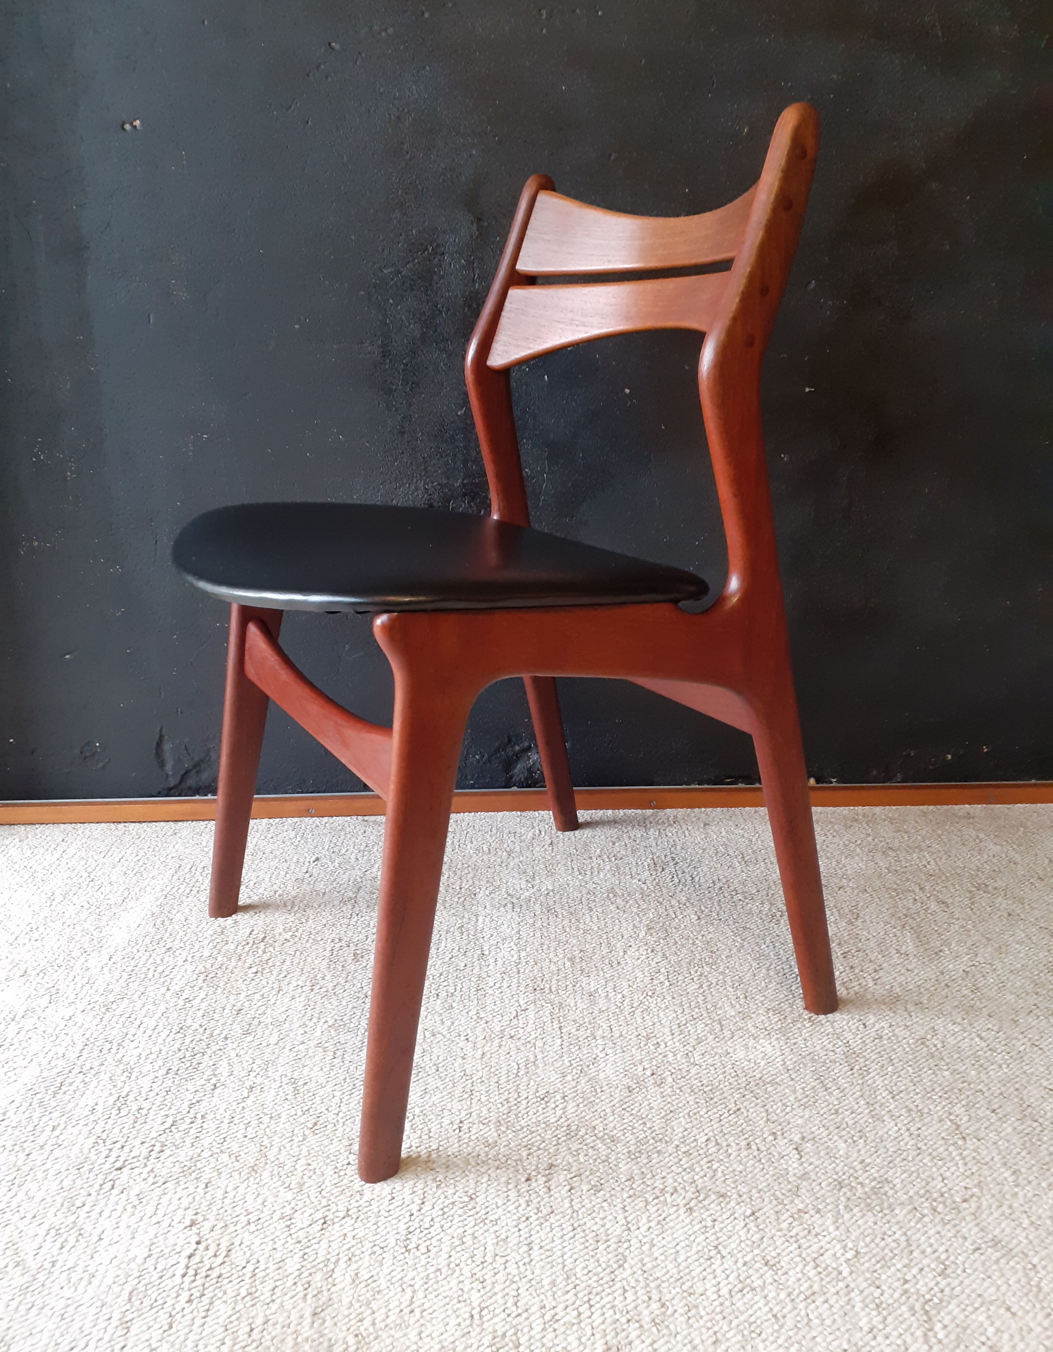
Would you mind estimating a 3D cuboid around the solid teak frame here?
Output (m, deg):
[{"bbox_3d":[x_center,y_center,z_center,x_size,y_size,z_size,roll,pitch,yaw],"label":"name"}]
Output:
[{"bbox_3d":[-0.050,-0.081,1.031,0.539,0.792,0.507,-9,19,-28],"label":"solid teak frame"}]

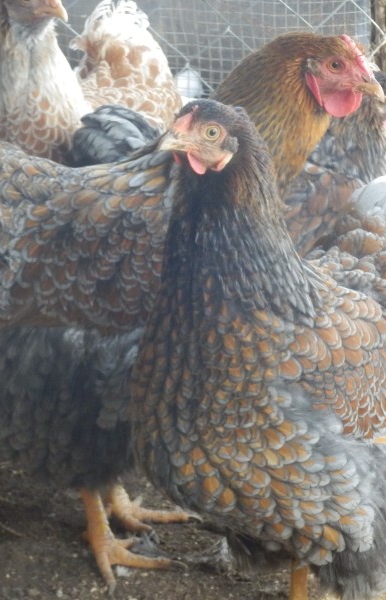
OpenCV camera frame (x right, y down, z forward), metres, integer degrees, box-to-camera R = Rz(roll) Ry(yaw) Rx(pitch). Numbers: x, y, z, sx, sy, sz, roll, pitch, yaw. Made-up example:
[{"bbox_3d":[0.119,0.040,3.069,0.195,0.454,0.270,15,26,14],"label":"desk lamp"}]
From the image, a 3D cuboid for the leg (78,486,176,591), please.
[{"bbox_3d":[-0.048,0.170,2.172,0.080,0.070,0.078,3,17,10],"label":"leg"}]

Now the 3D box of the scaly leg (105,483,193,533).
[{"bbox_3d":[-0.030,0.148,2.251,0.080,0.066,0.069,3,17,10],"label":"scaly leg"}]

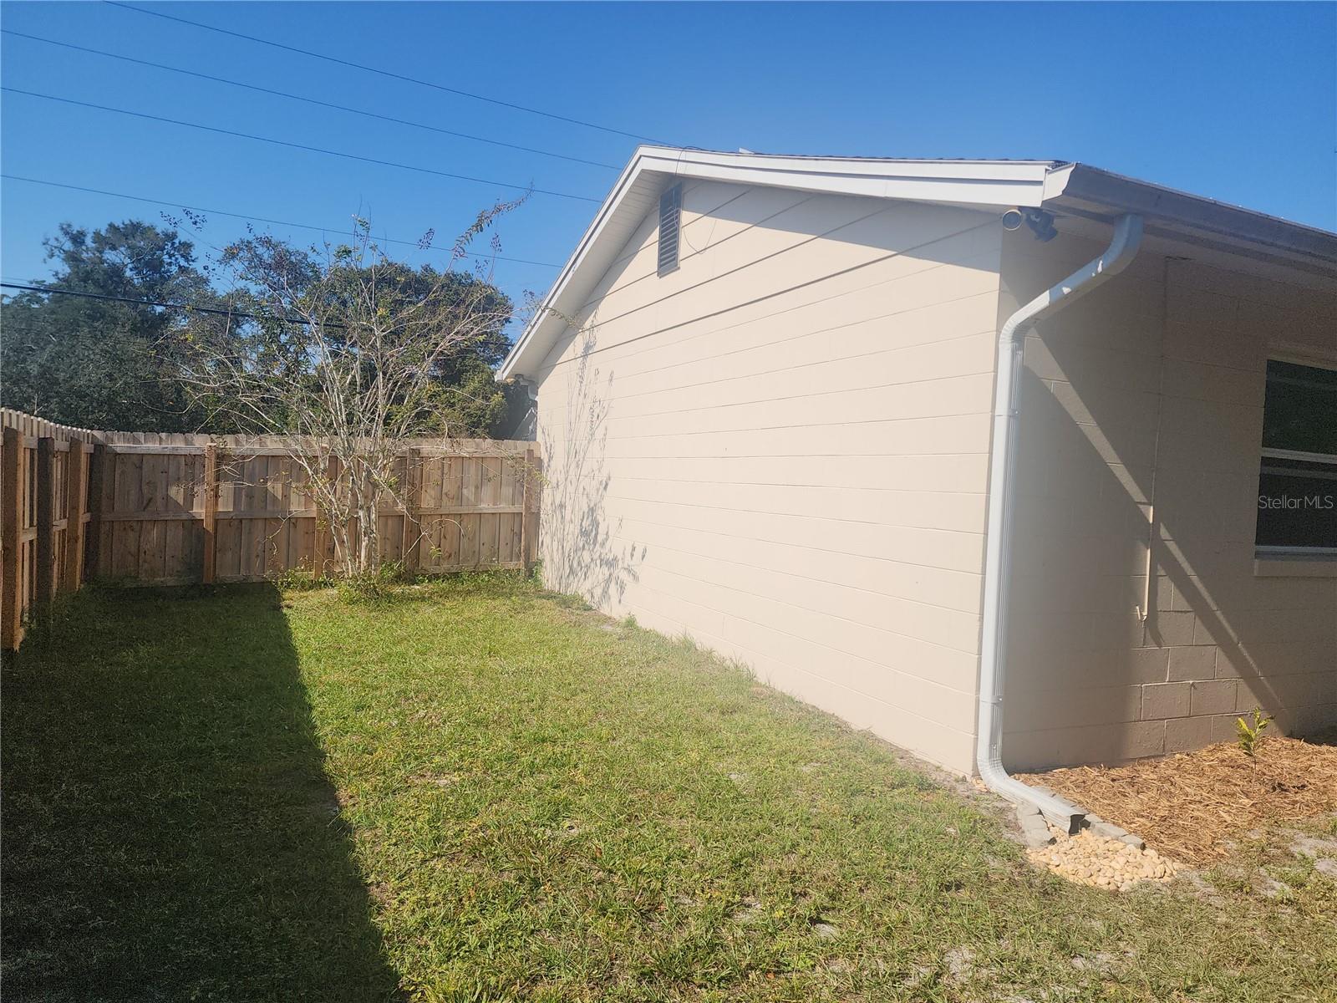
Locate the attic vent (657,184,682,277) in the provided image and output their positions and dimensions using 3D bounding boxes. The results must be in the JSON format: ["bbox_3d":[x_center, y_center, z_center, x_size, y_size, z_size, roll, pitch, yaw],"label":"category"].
[{"bbox_3d":[0.011,-2.462,8.133,0.050,0.765,0.450,2,1,-24],"label":"attic vent"}]

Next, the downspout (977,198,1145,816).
[{"bbox_3d":[1.790,0.110,4.152,0.088,2.722,0.700,2,1,-24],"label":"downspout"}]

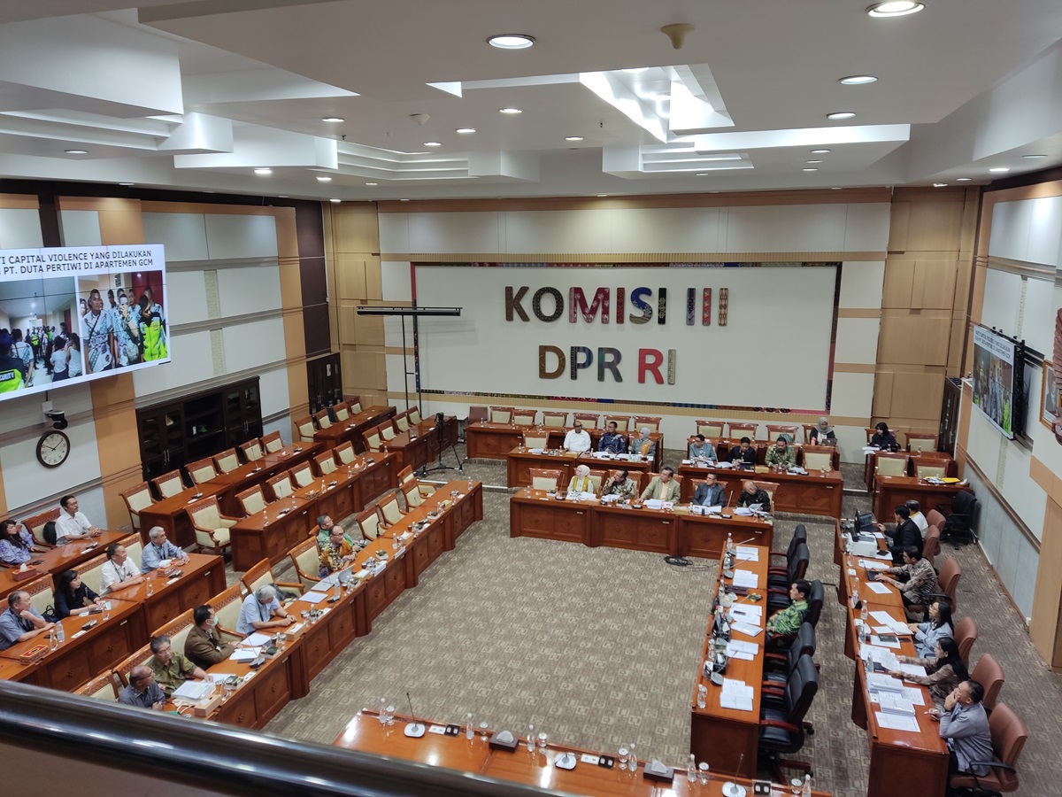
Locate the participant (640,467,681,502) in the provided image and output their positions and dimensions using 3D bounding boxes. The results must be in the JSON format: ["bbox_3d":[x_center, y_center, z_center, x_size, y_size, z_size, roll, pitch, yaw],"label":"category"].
[{"bbox_3d":[2.339,1.903,13.715,0.630,1.280,0.800,3,13,18],"label":"participant"}]

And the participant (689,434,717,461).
[{"bbox_3d":[3.484,1.374,15.610,0.560,1.220,0.750,3,13,18],"label":"participant"}]

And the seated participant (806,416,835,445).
[{"bbox_3d":[6.323,1.033,16.641,0.530,1.250,0.700,3,13,18],"label":"seated participant"}]

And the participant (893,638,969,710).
[{"bbox_3d":[4.226,3.127,8.148,0.820,1.220,0.540,3,13,18],"label":"participant"}]

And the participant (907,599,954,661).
[{"bbox_3d":[4.610,2.929,8.970,0.730,1.260,0.500,3,13,15],"label":"participant"}]

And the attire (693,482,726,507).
[{"bbox_3d":[3.220,1.805,13.798,0.550,0.650,0.430,3,13,18],"label":"attire"}]

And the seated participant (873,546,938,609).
[{"bbox_3d":[5.039,2.618,10.392,0.820,1.240,0.560,3,13,18],"label":"seated participant"}]

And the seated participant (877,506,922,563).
[{"bbox_3d":[5.650,2.297,11.938,0.760,1.300,0.570,3,13,16],"label":"seated participant"}]

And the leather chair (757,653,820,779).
[{"bbox_3d":[2.557,3.244,7.841,0.700,1.160,0.660,3,13,18],"label":"leather chair"}]

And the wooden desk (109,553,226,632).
[{"bbox_3d":[-4.909,2.781,10.527,0.620,0.770,1.480,3,13,17],"label":"wooden desk"}]

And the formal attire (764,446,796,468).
[{"bbox_3d":[4.922,1.301,15.163,0.560,0.680,0.500,3,13,18],"label":"formal attire"}]

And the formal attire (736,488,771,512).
[{"bbox_3d":[3.832,1.845,13.256,0.550,0.580,0.580,3,13,18],"label":"formal attire"}]

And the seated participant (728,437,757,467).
[{"bbox_3d":[4.261,1.414,15.384,0.580,1.220,0.780,3,13,18],"label":"seated participant"}]

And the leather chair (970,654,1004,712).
[{"bbox_3d":[4.481,3.234,8.044,0.650,1.050,0.600,3,13,18],"label":"leather chair"}]

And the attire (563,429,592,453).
[{"bbox_3d":[1.035,1.005,16.867,0.580,0.660,0.430,2,13,13],"label":"attire"}]

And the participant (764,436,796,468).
[{"bbox_3d":[4.767,1.464,14.792,0.580,1.280,0.850,3,13,17],"label":"participant"}]

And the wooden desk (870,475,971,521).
[{"bbox_3d":[7.261,1.930,14.190,1.580,0.760,0.650,3,13,18],"label":"wooden desk"}]

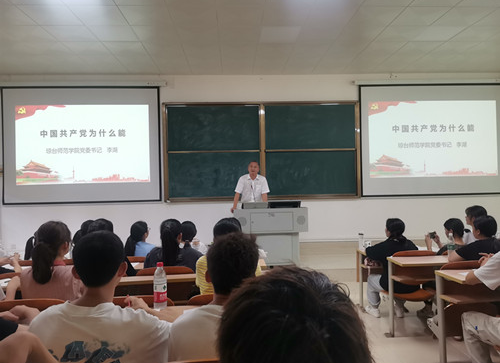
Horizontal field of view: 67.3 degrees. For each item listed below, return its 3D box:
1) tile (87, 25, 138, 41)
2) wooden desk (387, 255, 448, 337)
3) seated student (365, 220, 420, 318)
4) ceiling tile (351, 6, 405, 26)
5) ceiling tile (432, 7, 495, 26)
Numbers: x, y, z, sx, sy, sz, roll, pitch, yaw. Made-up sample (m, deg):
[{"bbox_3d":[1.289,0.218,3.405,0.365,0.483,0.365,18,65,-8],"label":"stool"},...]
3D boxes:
[{"bbox_3d":[-1.951,-2.131,5.430,0.600,0.025,0.600,-1,0,-3],"label":"tile"},{"bbox_3d":[1.991,1.102,3.487,1.300,0.750,0.420,-1,0,-3],"label":"wooden desk"},{"bbox_3d":[1.570,1.000,4.200,0.490,1.150,0.700,-1,0,-23],"label":"seated student"},{"bbox_3d":[1.673,-2.206,5.007,0.600,0.025,0.600,-1,0,-3],"label":"ceiling tile"},{"bbox_3d":[2.924,-2.259,5.147,0.610,0.020,0.610,-1,0,-3],"label":"ceiling tile"}]

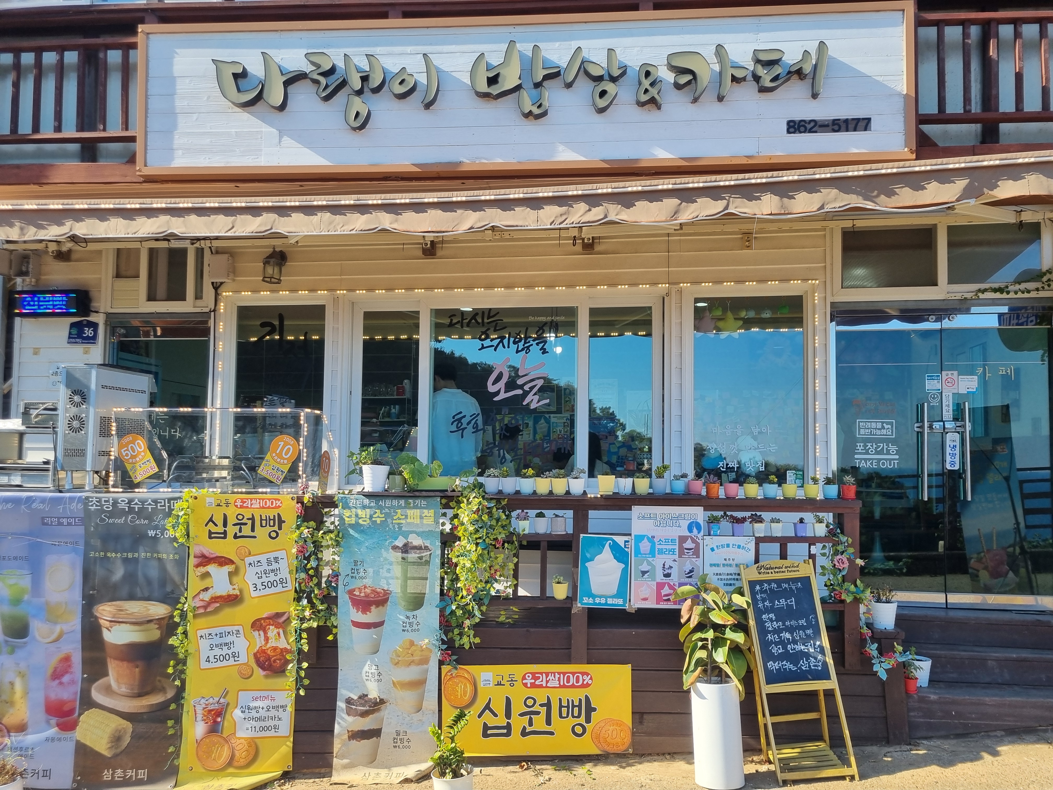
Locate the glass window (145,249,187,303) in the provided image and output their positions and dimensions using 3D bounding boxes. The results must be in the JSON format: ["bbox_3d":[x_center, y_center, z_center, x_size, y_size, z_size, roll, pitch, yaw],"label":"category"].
[{"bbox_3d":[-2.909,-0.971,6.400,0.335,0.430,0.050,0,-4,9],"label":"glass window"}]

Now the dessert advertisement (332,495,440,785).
[{"bbox_3d":[-0.791,1.371,4.500,0.600,1.600,0.060,0,-5,0],"label":"dessert advertisement"}]

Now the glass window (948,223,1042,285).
[{"bbox_3d":[3.205,-0.968,5.420,0.605,0.415,0.050,0,-3,8],"label":"glass window"}]

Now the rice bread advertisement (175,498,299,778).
[{"bbox_3d":[-1.666,1.419,4.570,0.650,1.680,0.060,1,-2,1],"label":"rice bread advertisement"}]

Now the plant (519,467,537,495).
[{"bbox_3d":[0.007,0.509,4.690,0.100,0.164,0.095,0,-3,3],"label":"plant"}]

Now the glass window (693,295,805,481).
[{"bbox_3d":[1.601,-0.030,5.702,0.774,1.370,0.050,0,-3,6],"label":"glass window"}]

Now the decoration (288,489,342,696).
[{"bbox_3d":[-1.214,1.118,4.550,0.290,1.170,0.200,1,-4,0],"label":"decoration"}]

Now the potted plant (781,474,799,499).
[{"bbox_3d":[1.557,0.540,4.680,0.094,0.148,0.094,1,-4,0],"label":"potted plant"}]

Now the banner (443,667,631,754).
[{"bbox_3d":[0.061,1.829,4.590,1.100,0.520,0.030,0,-3,1],"label":"banner"}]

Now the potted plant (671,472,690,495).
[{"bbox_3d":[0.916,0.523,4.720,0.115,0.138,0.105,1,-3,1],"label":"potted plant"}]

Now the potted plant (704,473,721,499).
[{"bbox_3d":[1.100,0.537,4.680,0.096,0.152,0.096,1,-4,0],"label":"potted plant"}]

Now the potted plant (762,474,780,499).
[{"bbox_3d":[1.446,0.543,4.680,0.100,0.145,0.097,1,-3,1],"label":"potted plant"}]

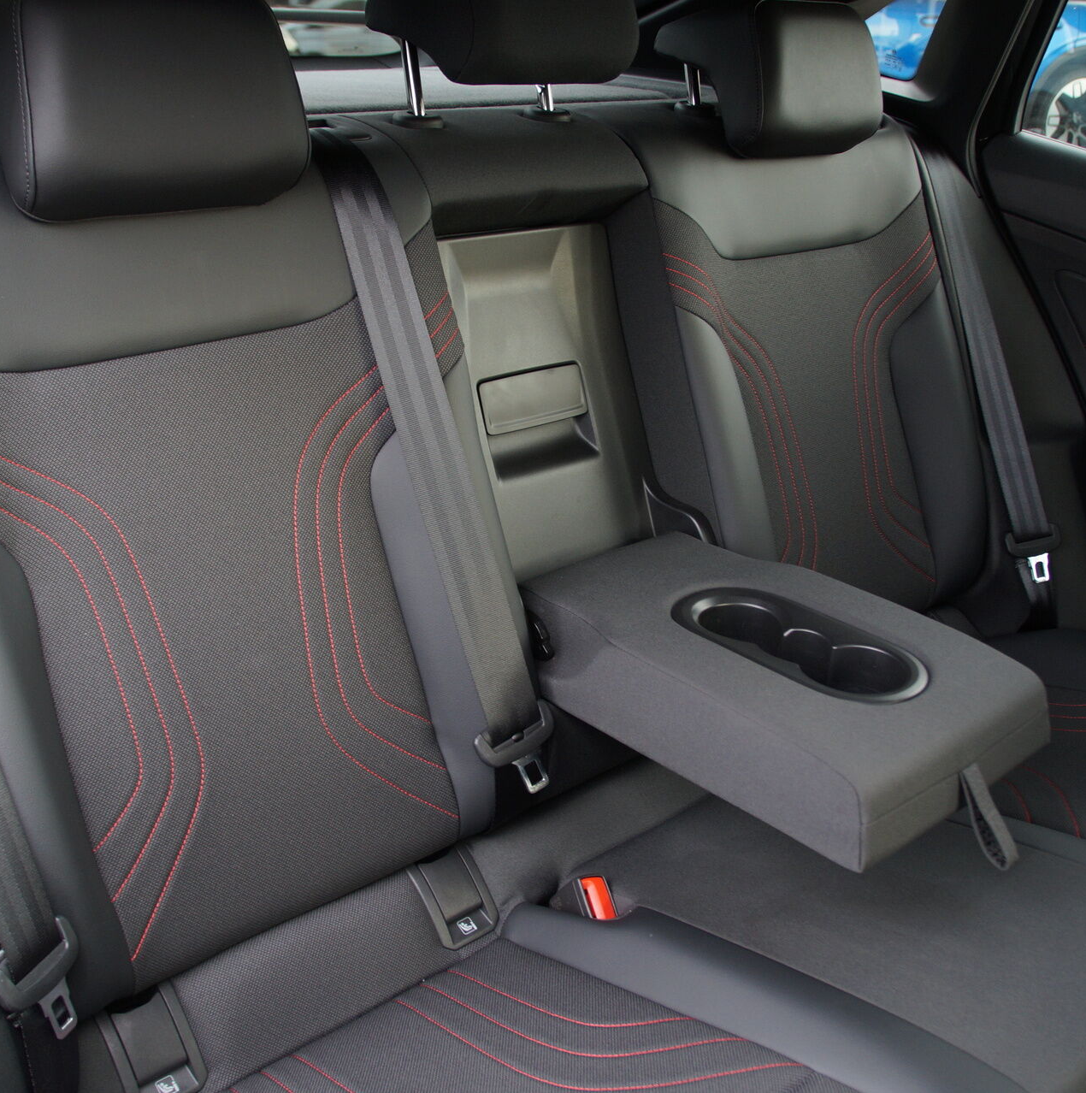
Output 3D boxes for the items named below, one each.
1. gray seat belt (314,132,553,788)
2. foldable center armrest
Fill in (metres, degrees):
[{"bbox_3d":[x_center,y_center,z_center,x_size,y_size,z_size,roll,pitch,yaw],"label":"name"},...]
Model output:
[{"bbox_3d":[-0.087,-0.059,0.997,0.070,0.530,0.055,-19,10,-22],"label":"gray seat belt"},{"bbox_3d":[0.186,0.095,0.986,0.250,0.087,0.352,-17,29,-39],"label":"foldable center armrest"}]

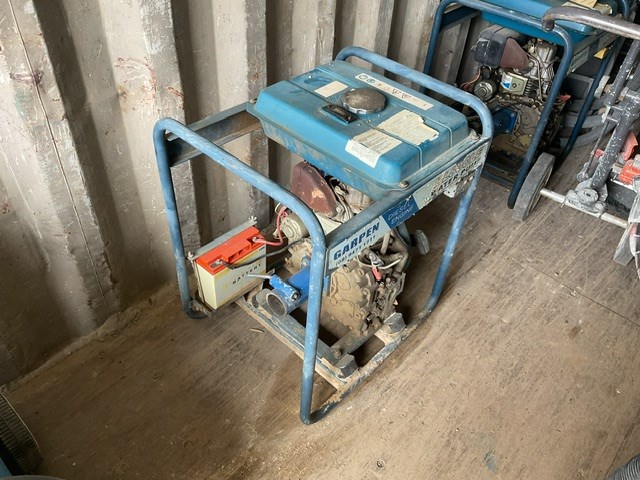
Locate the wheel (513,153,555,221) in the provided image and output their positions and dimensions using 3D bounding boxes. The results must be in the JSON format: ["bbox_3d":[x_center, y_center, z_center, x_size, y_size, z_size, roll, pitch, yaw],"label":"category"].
[{"bbox_3d":[0.754,-0.181,1.890,0.041,0.252,0.252,27,47,24],"label":"wheel"}]

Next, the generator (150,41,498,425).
[{"bbox_3d":[0.004,-0.029,1.326,0.488,0.677,0.565,34,50,29],"label":"generator"}]

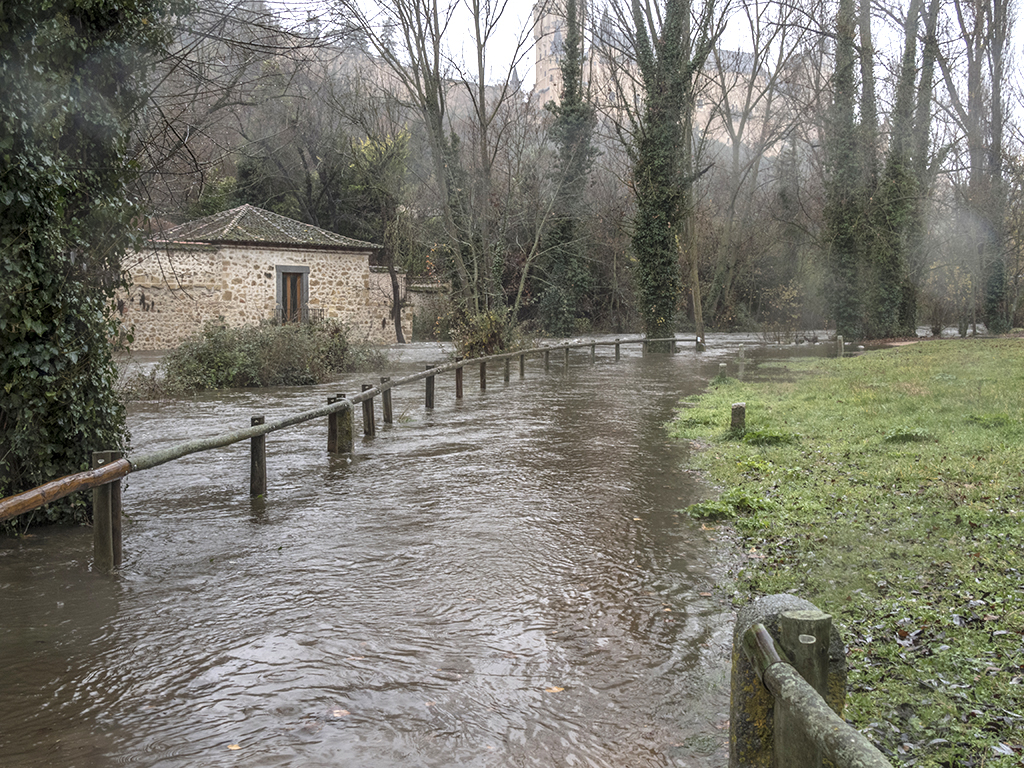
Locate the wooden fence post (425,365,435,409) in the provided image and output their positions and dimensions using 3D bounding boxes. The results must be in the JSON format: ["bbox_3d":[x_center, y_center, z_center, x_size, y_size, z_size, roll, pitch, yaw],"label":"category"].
[{"bbox_3d":[-1.367,0.092,17.631,0.125,0.797,0.125,1,4,8],"label":"wooden fence post"}]

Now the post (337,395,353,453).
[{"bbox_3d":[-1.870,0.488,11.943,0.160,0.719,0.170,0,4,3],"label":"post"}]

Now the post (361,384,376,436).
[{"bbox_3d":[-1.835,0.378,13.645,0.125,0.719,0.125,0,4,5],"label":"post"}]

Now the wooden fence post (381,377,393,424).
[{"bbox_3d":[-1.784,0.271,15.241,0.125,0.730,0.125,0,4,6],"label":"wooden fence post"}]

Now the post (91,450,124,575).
[{"bbox_3d":[-2.461,0.808,6.459,0.120,0.802,0.120,0,4,6],"label":"post"}]

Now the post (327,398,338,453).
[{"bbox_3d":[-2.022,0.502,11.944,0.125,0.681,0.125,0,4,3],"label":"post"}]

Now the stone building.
[{"bbox_3d":[-13.114,-5.302,53.294,13.000,7.200,8.500,-2,4,-33],"label":"stone building"}]

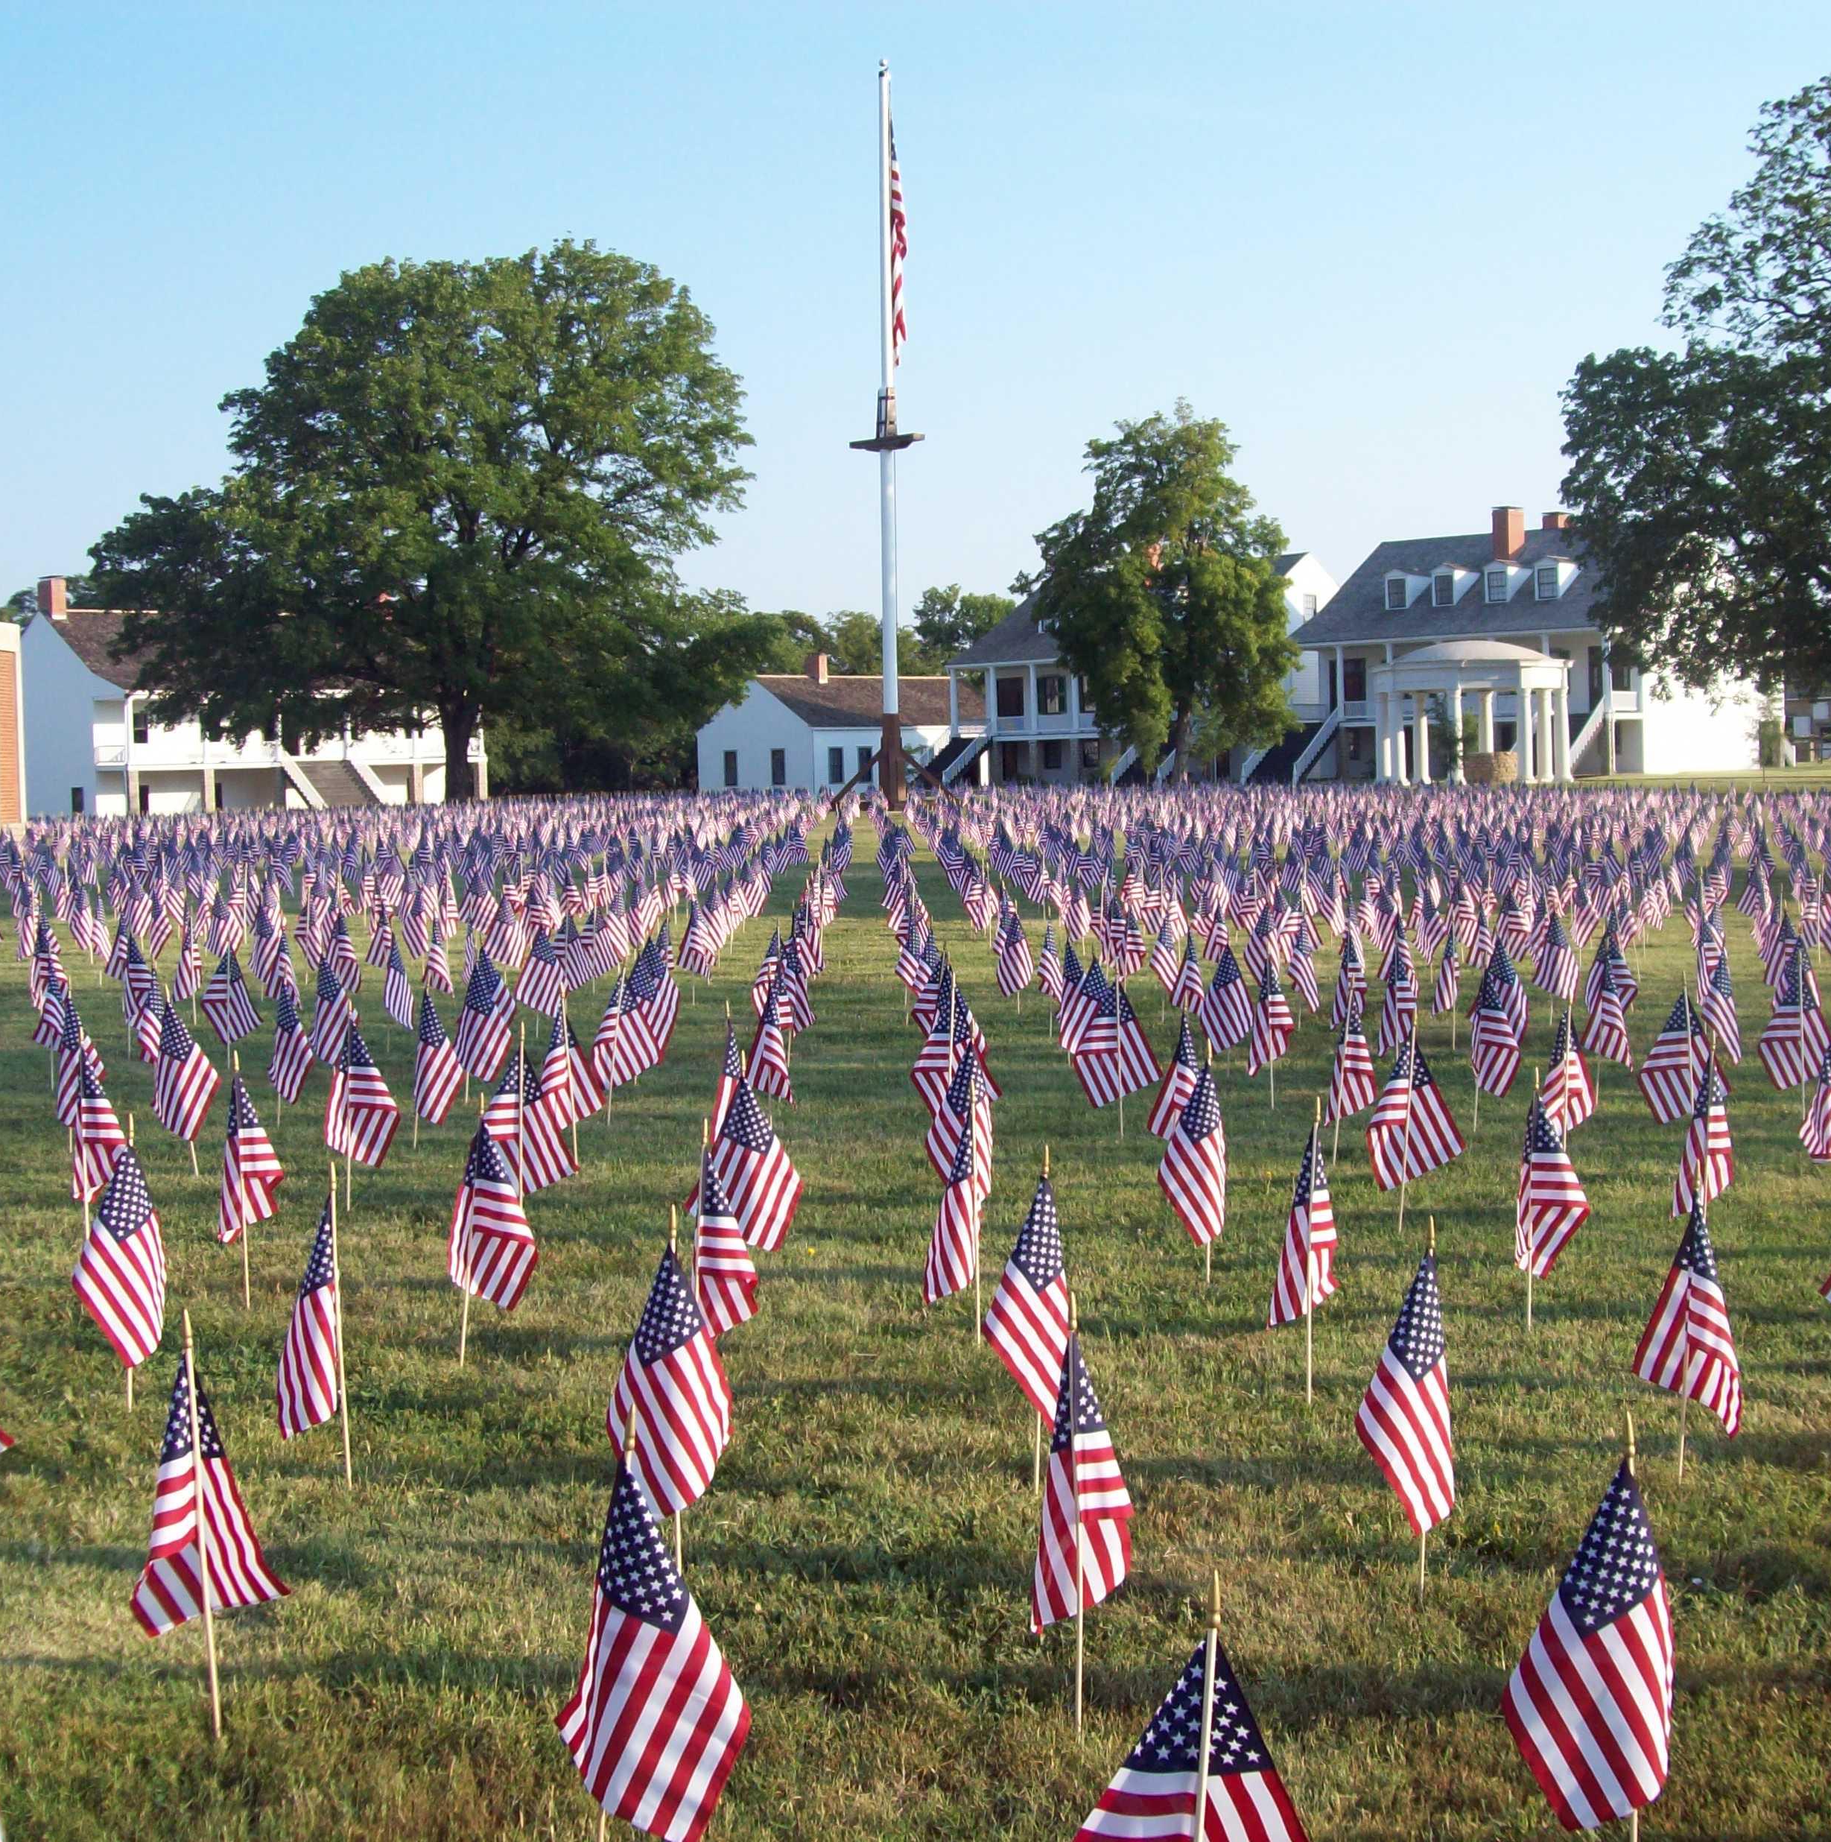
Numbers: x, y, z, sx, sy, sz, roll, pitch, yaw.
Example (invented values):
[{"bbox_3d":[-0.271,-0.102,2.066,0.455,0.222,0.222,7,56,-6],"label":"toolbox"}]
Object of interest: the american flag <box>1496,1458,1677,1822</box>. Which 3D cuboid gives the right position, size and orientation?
[{"bbox_3d":[0.837,0.903,3.190,0.209,0.458,0.160,0,4,7],"label":"american flag"}]

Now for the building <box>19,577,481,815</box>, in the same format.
[{"bbox_3d":[-29.826,-9.859,112.368,12.500,10.150,17.620,3,6,45],"label":"building"}]

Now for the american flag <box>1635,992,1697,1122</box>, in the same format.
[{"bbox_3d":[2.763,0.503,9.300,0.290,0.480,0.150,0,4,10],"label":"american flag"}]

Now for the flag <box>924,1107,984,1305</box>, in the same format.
[{"bbox_3d":[0.101,0.746,6.689,0.160,0.523,0.160,-1,4,1],"label":"flag"}]

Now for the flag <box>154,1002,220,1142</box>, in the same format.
[{"bbox_3d":[-2.812,0.581,9.850,0.274,0.548,0.140,-2,4,-16],"label":"flag"}]

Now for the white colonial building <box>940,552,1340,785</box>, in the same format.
[{"bbox_3d":[11.038,-10.816,111.257,15.000,9.800,13.000,3,5,43],"label":"white colonial building"}]

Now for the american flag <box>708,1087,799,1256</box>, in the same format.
[{"bbox_3d":[-0.460,0.702,7.244,0.261,0.473,0.140,-1,4,-4],"label":"american flag"}]

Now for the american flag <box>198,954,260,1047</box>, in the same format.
[{"bbox_3d":[-3.438,0.385,12.800,0.300,0.470,0.150,-1,4,-9],"label":"american flag"}]

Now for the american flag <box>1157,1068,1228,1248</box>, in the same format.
[{"bbox_3d":[0.768,0.659,7.100,0.200,0.500,0.140,0,4,4],"label":"american flag"}]

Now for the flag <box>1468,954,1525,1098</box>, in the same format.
[{"bbox_3d":[2.196,0.410,9.650,0.210,0.510,0.140,0,4,8],"label":"flag"}]

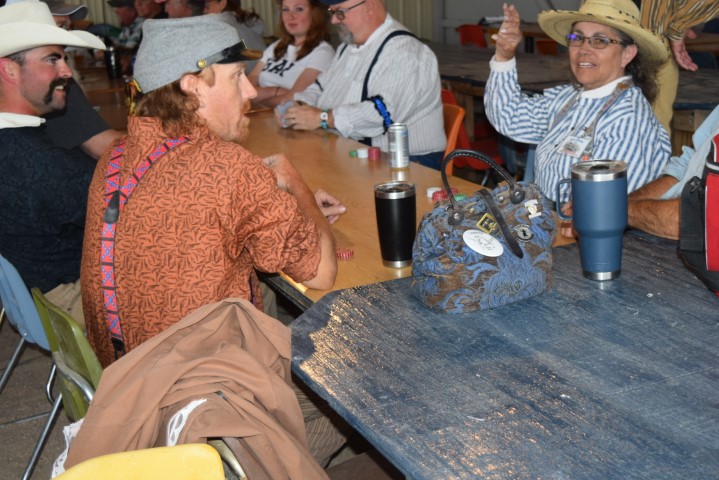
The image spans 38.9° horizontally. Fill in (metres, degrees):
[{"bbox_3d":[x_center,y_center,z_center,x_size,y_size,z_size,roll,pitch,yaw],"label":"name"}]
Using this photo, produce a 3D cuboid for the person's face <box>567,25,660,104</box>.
[{"bbox_3d":[0.648,-0.465,2.640,0.165,0.205,0.185,10,15,38],"label":"person's face"}]

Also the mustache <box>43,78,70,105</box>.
[{"bbox_3d":[-0.686,-0.341,2.330,0.045,0.060,0.075,0,17,7],"label":"mustache"}]

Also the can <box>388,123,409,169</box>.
[{"bbox_3d":[0.118,-0.281,3.082,0.066,0.124,0.066,-2,17,1],"label":"can"}]

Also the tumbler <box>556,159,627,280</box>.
[{"bbox_3d":[0.437,-0.033,1.914,0.140,0.208,0.103,-2,17,7],"label":"tumbler"}]

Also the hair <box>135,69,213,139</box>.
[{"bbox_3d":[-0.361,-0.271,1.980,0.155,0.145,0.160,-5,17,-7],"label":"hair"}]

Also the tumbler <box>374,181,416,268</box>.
[{"bbox_3d":[0.081,-0.031,2.195,0.088,0.173,0.088,-2,17,1],"label":"tumbler"}]

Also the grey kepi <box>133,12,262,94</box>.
[{"bbox_3d":[-0.321,-0.362,1.980,0.238,0.125,0.168,-20,18,-2],"label":"grey kepi"}]

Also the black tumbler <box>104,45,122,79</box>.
[{"bbox_3d":[-1.296,-0.926,5.377,0.066,0.155,0.066,-2,17,1],"label":"black tumbler"}]

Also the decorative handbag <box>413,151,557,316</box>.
[{"bbox_3d":[0.215,-0.038,1.852,0.235,0.275,0.150,-9,18,-20],"label":"decorative handbag"}]

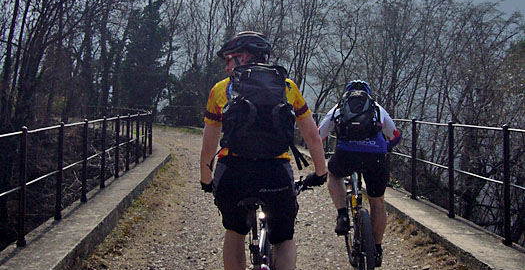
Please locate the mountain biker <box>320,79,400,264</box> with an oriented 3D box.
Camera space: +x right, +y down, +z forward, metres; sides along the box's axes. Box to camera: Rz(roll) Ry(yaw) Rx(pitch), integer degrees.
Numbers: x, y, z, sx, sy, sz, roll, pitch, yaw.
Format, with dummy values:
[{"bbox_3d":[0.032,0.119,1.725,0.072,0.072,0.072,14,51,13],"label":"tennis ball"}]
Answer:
[{"bbox_3d":[0.780,0.300,4.570,0.680,1.500,0.920,1,2,3],"label":"mountain biker"}]

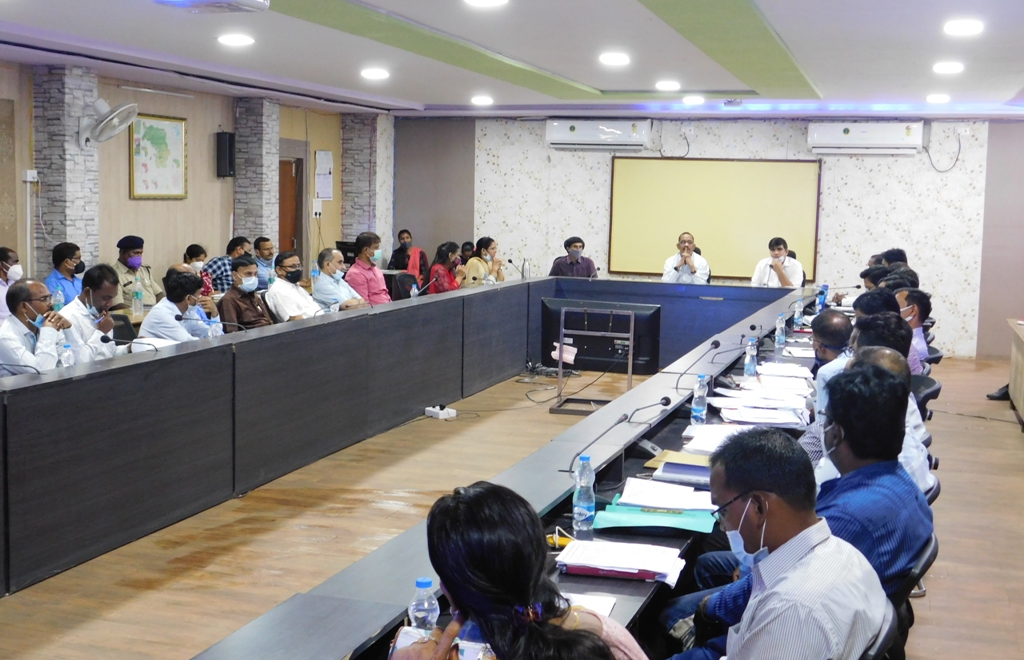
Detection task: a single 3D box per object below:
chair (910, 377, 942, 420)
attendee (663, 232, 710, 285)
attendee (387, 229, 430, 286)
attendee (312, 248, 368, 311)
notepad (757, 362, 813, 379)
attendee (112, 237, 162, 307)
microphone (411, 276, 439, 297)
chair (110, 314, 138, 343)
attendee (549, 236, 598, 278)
[{"bbox_3d":[1.625,0.640,6.103,0.600,0.900,0.580,3,6,18],"label":"chair"},{"bbox_3d":[1.597,-0.257,12.528,0.500,1.312,0.720,3,6,18],"label":"attendee"},{"bbox_3d":[-1.157,-0.491,14.811,0.500,1.237,0.700,0,6,-12],"label":"attendee"},{"bbox_3d":[-1.125,-0.002,10.053,0.720,1.211,0.500,2,6,10],"label":"attendee"},{"bbox_3d":[1.435,0.221,7.024,0.260,0.024,0.330,3,6,18],"label":"notepad"},{"bbox_3d":[-2.756,-0.050,9.819,0.520,1.282,0.720,-4,8,-41],"label":"attendee"},{"bbox_3d":[-0.684,-0.346,10.473,0.240,0.160,0.060,-4,8,-43],"label":"microphone"},{"bbox_3d":[-2.095,0.386,7.695,0.600,0.900,0.580,3,6,18],"label":"chair"},{"bbox_3d":[0.614,-0.355,13.926,0.520,1.229,0.720,2,6,8],"label":"attendee"}]

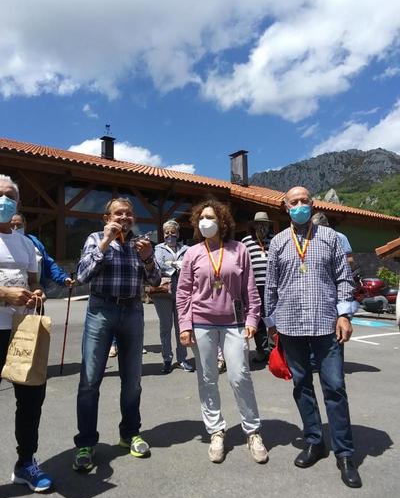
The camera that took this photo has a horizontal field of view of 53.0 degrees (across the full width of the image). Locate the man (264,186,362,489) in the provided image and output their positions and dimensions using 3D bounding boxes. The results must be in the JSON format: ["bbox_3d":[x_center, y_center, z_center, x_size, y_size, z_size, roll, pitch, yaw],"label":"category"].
[{"bbox_3d":[0.690,0.485,2.450,0.590,1.715,0.440,0,0,12],"label":"man"}]

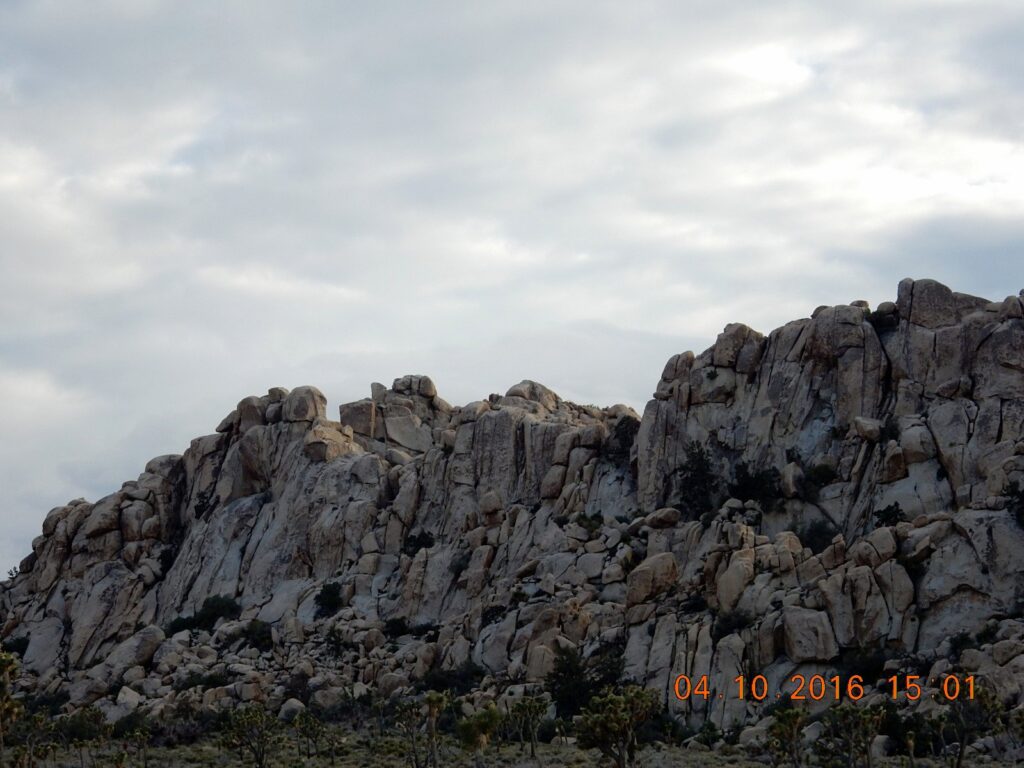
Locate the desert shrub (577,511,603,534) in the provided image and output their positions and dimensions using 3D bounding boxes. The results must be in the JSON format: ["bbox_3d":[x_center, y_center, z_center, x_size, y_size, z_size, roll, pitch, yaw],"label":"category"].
[{"bbox_3d":[6.860,12.260,220.000,2.260,2.080,2.140,0,-8,0],"label":"desert shrub"}]

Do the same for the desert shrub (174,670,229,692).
[{"bbox_3d":[-24.616,23.585,197.000,4.281,1.727,2.569,0,-8,0],"label":"desert shrub"}]

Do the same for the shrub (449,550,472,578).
[{"bbox_3d":[-4.518,15.791,218.000,2.106,2.345,1.790,0,-8,0],"label":"shrub"}]

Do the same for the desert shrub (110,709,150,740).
[{"bbox_3d":[-28.249,25.287,184.000,2.960,2.220,2.520,0,-8,0],"label":"desert shrub"}]

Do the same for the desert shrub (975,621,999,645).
[{"bbox_3d":[39.228,20.501,205.000,1.810,1.980,1.540,0,-8,0],"label":"desert shrub"}]

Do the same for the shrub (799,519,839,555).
[{"bbox_3d":[27.427,13.624,222.000,3.484,3.184,2.962,0,-8,0],"label":"shrub"}]

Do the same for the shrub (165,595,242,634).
[{"bbox_3d":[-25.327,18.923,204.000,6.080,3.280,3.950,0,-8,0],"label":"shrub"}]

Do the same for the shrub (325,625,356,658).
[{"bbox_3d":[-13.670,20.520,198.000,2.500,2.650,2.370,0,-8,0],"label":"shrub"}]

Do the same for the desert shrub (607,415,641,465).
[{"bbox_3d":[10.006,4.981,223.000,3.050,4.490,2.590,0,-8,0],"label":"desert shrub"}]

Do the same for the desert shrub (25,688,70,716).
[{"bbox_3d":[-32.780,22.430,175.000,3.040,1.930,2.670,0,-8,0],"label":"desert shrub"}]

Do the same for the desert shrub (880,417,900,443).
[{"bbox_3d":[33.967,4.083,223.000,1.790,2.330,1.530,0,-8,0],"label":"desert shrub"}]

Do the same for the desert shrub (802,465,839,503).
[{"bbox_3d":[28.601,9.210,230.000,3.240,3.482,2.754,0,-8,0],"label":"desert shrub"}]

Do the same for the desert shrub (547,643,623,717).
[{"bbox_3d":[5.250,21.480,180.000,5.680,5.400,5.400,0,-8,0],"label":"desert shrub"}]

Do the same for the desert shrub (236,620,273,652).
[{"bbox_3d":[-20.520,20.120,198.000,2.810,2.500,2.670,0,-8,0],"label":"desert shrub"}]

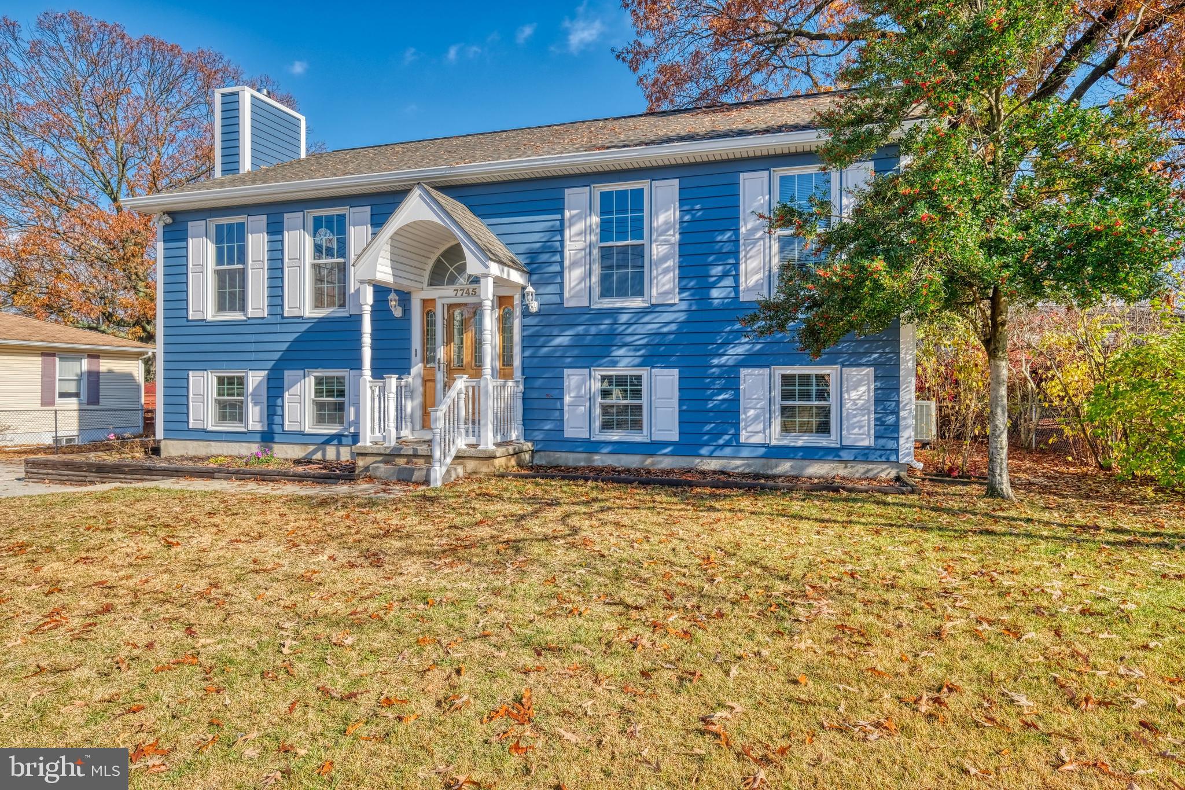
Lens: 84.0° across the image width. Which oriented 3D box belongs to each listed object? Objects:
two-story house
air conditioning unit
[{"bbox_3d":[-0.973,-2.671,13.817,13.250,7.480,11.000,0,0,16],"label":"two-story house"},{"bbox_3d":[5.179,0.402,10.451,0.340,0.626,0.840,0,0,16],"label":"air conditioning unit"}]

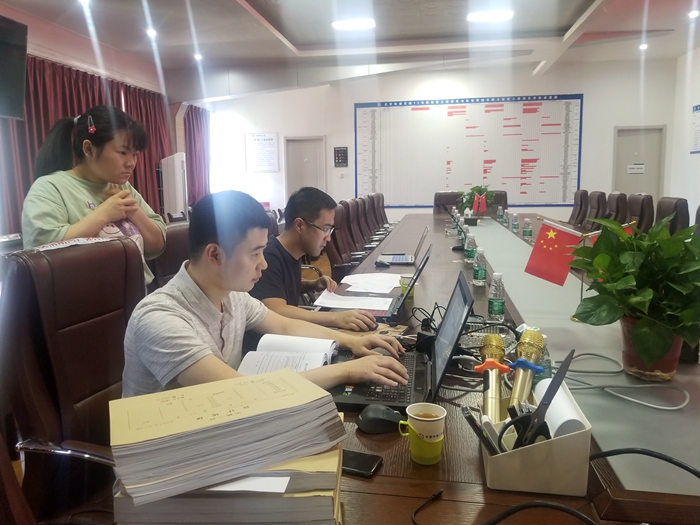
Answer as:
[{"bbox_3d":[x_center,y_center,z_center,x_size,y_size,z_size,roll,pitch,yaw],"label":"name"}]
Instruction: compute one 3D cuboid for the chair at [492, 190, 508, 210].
[{"bbox_3d":[2.214,-0.569,8.289,0.600,1.080,0.660,1,9,10],"label":"chair"}]

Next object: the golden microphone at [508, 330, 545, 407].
[{"bbox_3d":[0.322,0.249,1.026,0.062,0.235,0.060,15,9,7],"label":"golden microphone"}]

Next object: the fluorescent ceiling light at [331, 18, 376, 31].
[{"bbox_3d":[0.065,-3.462,7.616,0.600,0.070,0.330,0,9,10],"label":"fluorescent ceiling light"}]

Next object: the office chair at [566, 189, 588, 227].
[{"bbox_3d":[3.113,-0.498,7.727,0.660,1.080,0.600,1,9,10],"label":"office chair"}]

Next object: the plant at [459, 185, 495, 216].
[{"bbox_3d":[1.736,-0.836,7.189,0.480,0.415,0.450,0,9,10],"label":"plant"}]

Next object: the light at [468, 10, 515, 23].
[{"bbox_3d":[1.742,-3.078,6.529,0.570,0.070,0.460,1,9,10],"label":"light"}]

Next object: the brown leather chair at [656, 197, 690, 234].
[{"bbox_3d":[2.604,-0.029,4.736,0.660,1.080,0.600,1,9,10],"label":"brown leather chair"}]

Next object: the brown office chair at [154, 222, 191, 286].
[{"bbox_3d":[-0.592,0.337,2.672,0.680,1.080,0.620,0,9,10],"label":"brown office chair"}]

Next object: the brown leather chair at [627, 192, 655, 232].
[{"bbox_3d":[2.502,-0.096,5.080,0.680,1.080,0.620,0,9,10],"label":"brown leather chair"}]

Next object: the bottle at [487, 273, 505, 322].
[{"bbox_3d":[0.549,0.127,1.962,0.062,0.173,0.062,0,9,10],"label":"bottle"}]

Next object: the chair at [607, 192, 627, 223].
[{"bbox_3d":[2.858,-0.263,6.226,0.660,1.080,0.600,1,9,10],"label":"chair"}]

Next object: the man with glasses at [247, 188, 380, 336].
[{"bbox_3d":[-0.181,0.331,2.108,0.700,1.250,0.520,0,9,10],"label":"man with glasses"}]

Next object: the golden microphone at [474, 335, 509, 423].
[{"bbox_3d":[0.276,0.248,1.018,0.062,0.235,0.060,0,6,10],"label":"golden microphone"}]

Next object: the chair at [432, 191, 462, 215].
[{"bbox_3d":[1.573,-0.575,8.398,0.600,1.080,0.660,1,9,10],"label":"chair"}]

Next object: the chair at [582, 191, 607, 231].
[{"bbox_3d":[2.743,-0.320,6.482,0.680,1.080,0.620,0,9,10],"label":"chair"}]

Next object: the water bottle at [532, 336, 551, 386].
[{"bbox_3d":[0.455,0.237,1.269,0.062,0.173,0.062,0,9,10],"label":"water bottle"}]

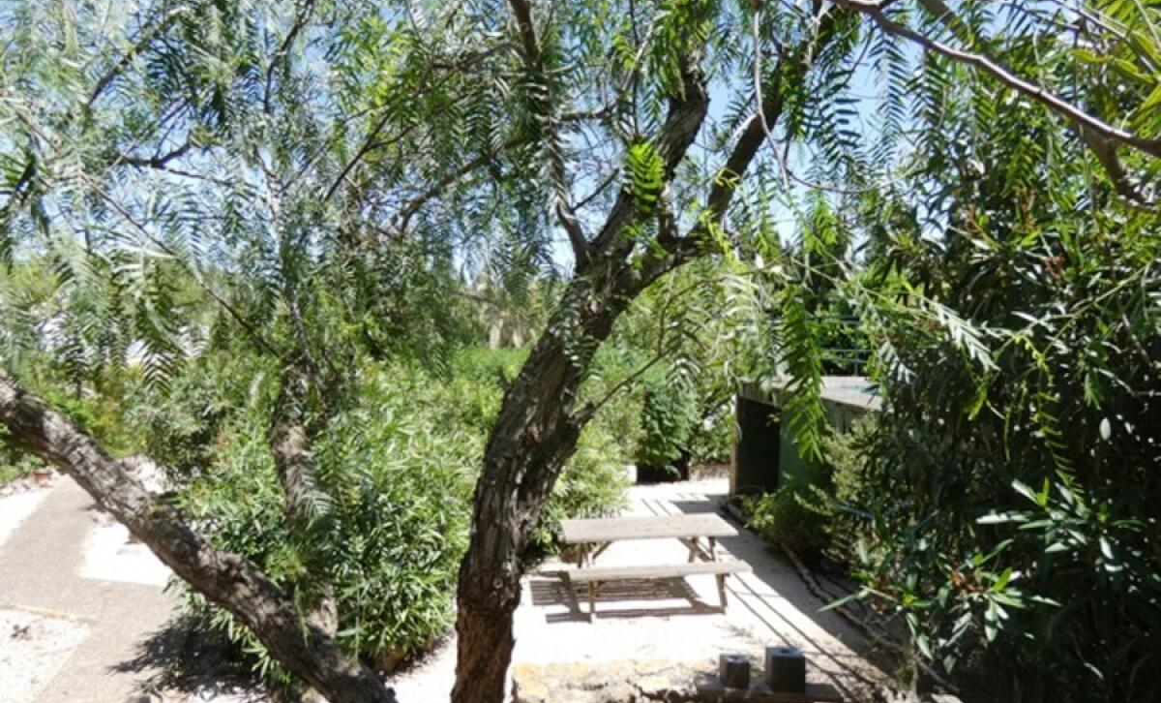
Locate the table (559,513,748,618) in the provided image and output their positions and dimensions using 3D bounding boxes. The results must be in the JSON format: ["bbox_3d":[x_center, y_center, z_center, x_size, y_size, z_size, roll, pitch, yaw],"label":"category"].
[{"bbox_3d":[0.723,2.268,7.312,1.820,0.725,1.470,-1,1,-5],"label":"table"}]

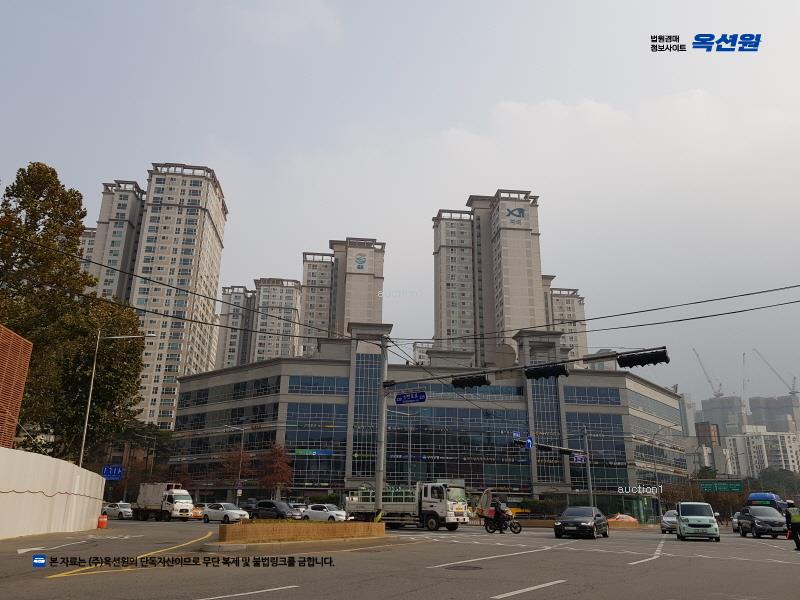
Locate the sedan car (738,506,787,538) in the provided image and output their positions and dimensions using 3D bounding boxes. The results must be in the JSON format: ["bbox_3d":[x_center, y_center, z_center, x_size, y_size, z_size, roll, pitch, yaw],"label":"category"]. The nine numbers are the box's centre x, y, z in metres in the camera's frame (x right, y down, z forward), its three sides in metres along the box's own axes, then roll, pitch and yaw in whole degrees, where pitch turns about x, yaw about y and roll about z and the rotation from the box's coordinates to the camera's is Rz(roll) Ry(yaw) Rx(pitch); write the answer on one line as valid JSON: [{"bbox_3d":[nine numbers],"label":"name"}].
[{"bbox_3d":[20.870,12.740,34.500,1.850,1.660,4.650,-5,-19,16],"label":"sedan car"}]

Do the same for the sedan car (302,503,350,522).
[{"bbox_3d":[-6.332,17.712,50.144,4.350,1.460,1.780,-11,-22,30],"label":"sedan car"}]

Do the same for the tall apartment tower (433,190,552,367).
[{"bbox_3d":[25.855,11.275,173.578,30.000,84.000,24.000,3,-19,-5],"label":"tall apartment tower"}]

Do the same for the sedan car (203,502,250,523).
[{"bbox_3d":[-14.066,17.331,48.800,4.500,1.480,1.780,-14,-23,37],"label":"sedan car"}]

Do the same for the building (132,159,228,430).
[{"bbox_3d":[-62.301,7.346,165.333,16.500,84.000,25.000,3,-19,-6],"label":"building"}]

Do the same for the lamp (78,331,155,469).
[{"bbox_3d":[-15.303,6.734,31.951,3.100,10.500,0.350,1,-19,0],"label":"lamp"}]

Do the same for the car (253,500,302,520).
[{"bbox_3d":[-10.354,17.951,51.000,4.600,1.660,1.820,-13,-23,35],"label":"car"}]

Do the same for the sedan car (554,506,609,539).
[{"bbox_3d":[8.990,10.892,29.499,1.860,1.460,4.880,-9,-20,27],"label":"sedan car"}]

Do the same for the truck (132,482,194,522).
[{"bbox_3d":[-18.456,15.652,46.563,5.500,2.780,2.050,-13,-23,35],"label":"truck"}]

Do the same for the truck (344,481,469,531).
[{"bbox_3d":[0.343,13.529,39.869,8.400,3.000,2.350,-13,-23,36],"label":"truck"}]

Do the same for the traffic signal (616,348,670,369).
[{"bbox_3d":[7.664,1.902,18.920,1.420,0.370,0.360,-10,-21,31],"label":"traffic signal"}]

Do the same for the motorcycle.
[{"bbox_3d":[5.417,11.701,31.600,2.020,1.130,0.780,-2,-19,9],"label":"motorcycle"}]

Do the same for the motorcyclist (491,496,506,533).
[{"bbox_3d":[5.196,11.296,31.600,0.850,1.750,0.620,-2,-19,9],"label":"motorcyclist"}]

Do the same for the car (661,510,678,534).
[{"bbox_3d":[18.287,14.402,39.067,1.820,1.460,4.700,-8,-20,26],"label":"car"}]

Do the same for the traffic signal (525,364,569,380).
[{"bbox_3d":[5.142,2.566,21.011,1.420,0.370,0.360,-10,-21,31],"label":"traffic signal"}]

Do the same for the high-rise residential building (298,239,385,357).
[{"bbox_3d":[-20.302,21.621,193.670,27.200,84.000,26.000,3,-18,-6],"label":"high-rise residential building"}]

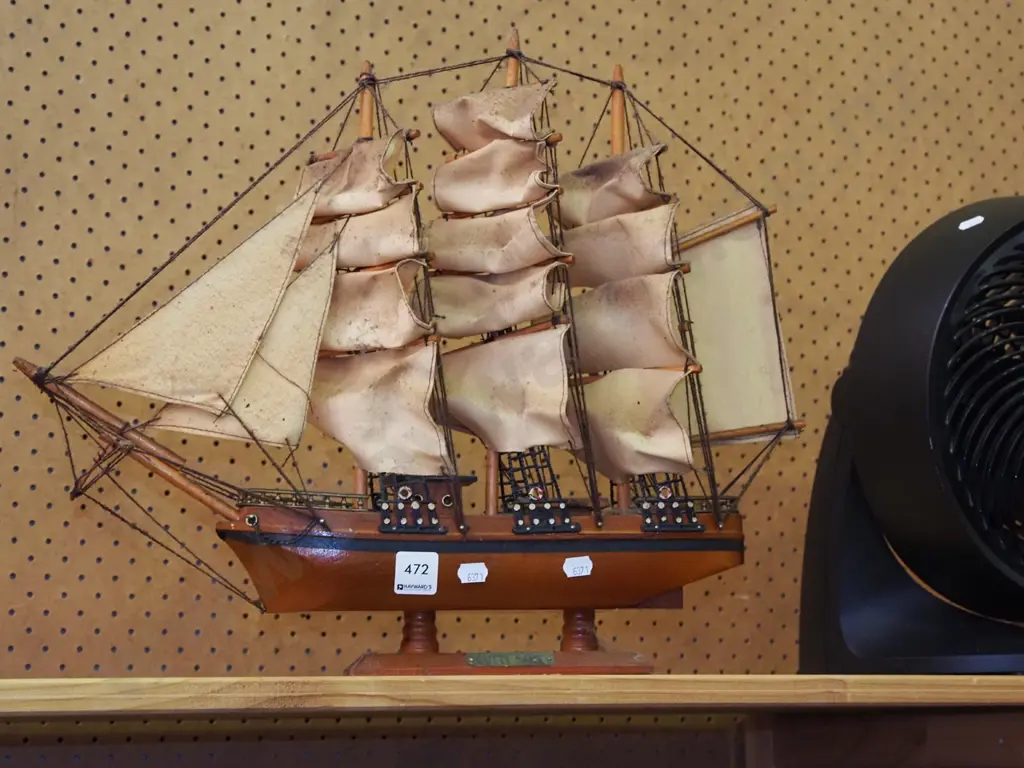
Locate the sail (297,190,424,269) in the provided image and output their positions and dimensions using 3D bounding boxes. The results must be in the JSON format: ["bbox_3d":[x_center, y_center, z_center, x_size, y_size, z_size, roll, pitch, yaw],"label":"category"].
[{"bbox_3d":[-0.119,-0.111,1.720,0.125,0.050,0.030,-7,-11,39],"label":"sail"}]

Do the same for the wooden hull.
[{"bbox_3d":[-0.020,0.132,1.710,0.395,0.075,0.085,1,-9,-10],"label":"wooden hull"}]

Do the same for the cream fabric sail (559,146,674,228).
[{"bbox_3d":[0.074,-0.148,1.750,0.114,0.052,0.035,-8,-12,43],"label":"cream fabric sail"}]

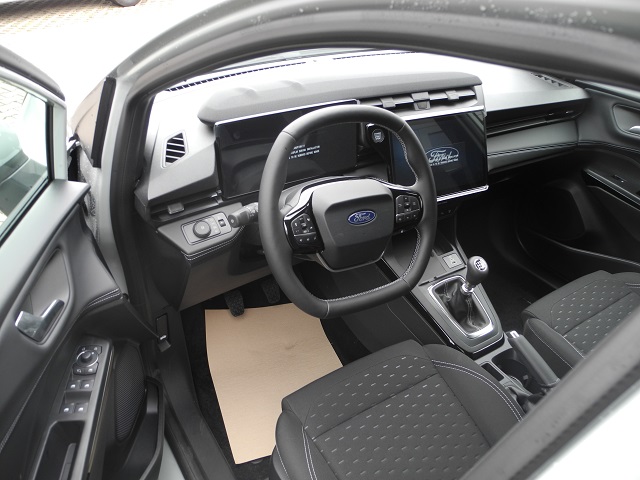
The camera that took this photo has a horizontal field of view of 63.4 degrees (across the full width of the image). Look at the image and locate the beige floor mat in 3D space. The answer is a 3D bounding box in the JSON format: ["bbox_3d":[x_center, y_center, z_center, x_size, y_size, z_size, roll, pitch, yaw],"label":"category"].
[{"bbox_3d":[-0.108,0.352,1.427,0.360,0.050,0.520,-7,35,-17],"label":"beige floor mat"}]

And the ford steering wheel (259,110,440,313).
[{"bbox_3d":[0.051,-0.053,0.933,0.370,0.362,0.110,-16,12,-30],"label":"ford steering wheel"}]

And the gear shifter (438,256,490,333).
[{"bbox_3d":[0.348,0.114,1.224,0.090,0.175,0.120,-16,33,-30],"label":"gear shifter"}]

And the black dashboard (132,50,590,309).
[{"bbox_3d":[0.172,-0.239,1.372,1.380,0.420,0.470,-16,33,-30],"label":"black dashboard"}]

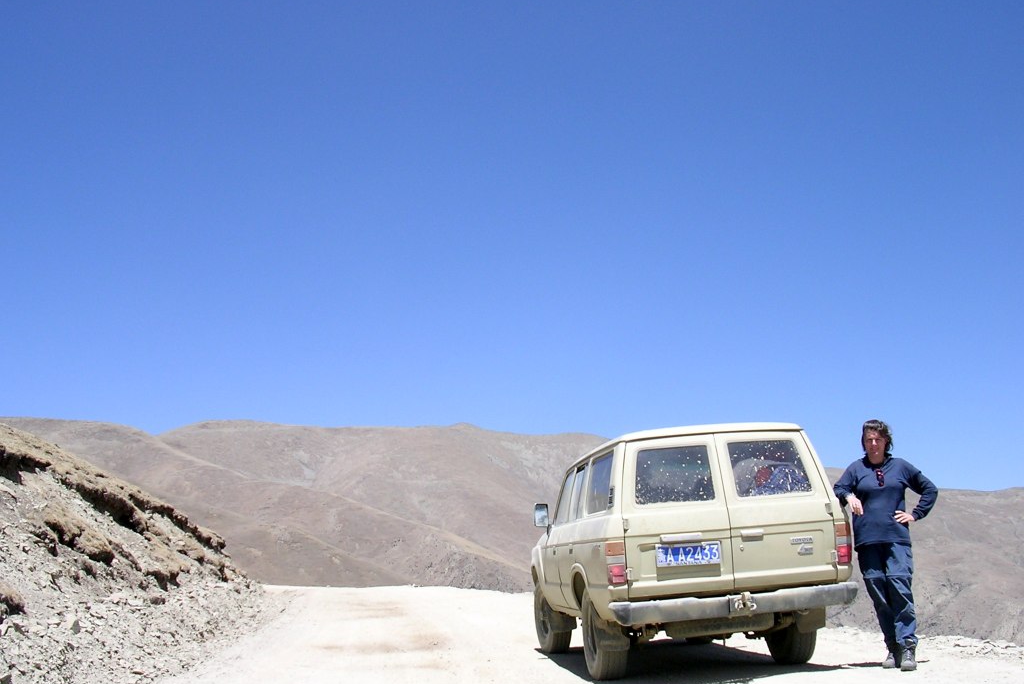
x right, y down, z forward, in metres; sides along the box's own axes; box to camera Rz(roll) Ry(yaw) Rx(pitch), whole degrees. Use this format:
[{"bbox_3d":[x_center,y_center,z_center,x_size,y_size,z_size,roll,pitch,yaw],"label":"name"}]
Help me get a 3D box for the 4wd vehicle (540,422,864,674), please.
[{"bbox_3d":[1.266,1.887,9.982,1.840,1.810,4.660,-3,-11,-7],"label":"4wd vehicle"}]

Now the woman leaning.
[{"bbox_3d":[2.680,1.445,8.000,0.710,1.730,0.460,-6,-12,16],"label":"woman leaning"}]

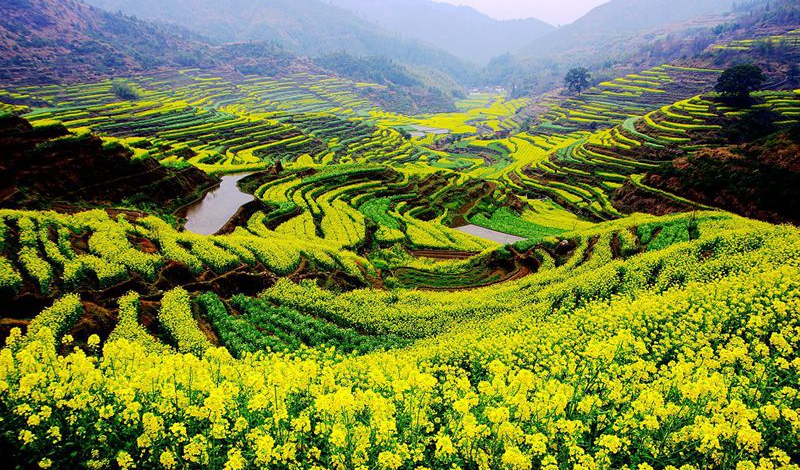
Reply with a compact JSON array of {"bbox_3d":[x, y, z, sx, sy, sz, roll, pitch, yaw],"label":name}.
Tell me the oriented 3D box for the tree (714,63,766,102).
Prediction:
[{"bbox_3d":[96.670,-43.290,170.000,13.600,11.200,13.200,9,19,28],"label":"tree"}]

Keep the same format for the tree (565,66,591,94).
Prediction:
[{"bbox_3d":[77.660,-67.600,262.000,11.200,11.900,11.000,5,17,15],"label":"tree"}]

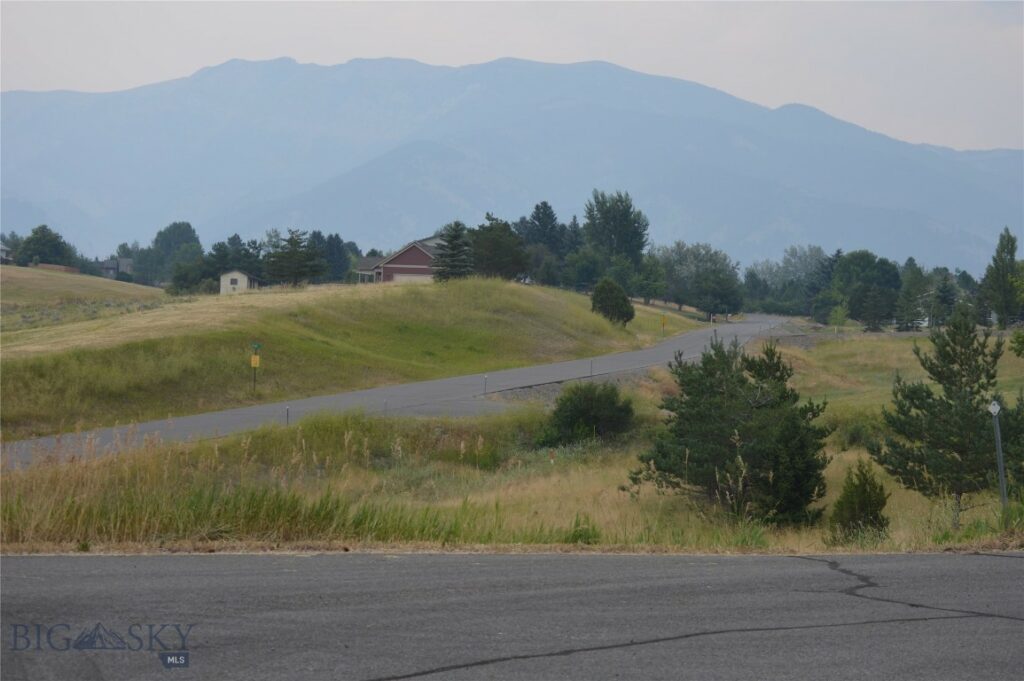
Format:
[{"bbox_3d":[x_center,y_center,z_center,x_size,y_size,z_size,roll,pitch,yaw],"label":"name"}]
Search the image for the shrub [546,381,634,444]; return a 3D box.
[{"bbox_3d":[2.189,2.036,65.000,2.454,1.841,2.400,0,0,0],"label":"shrub"}]

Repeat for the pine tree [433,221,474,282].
[{"bbox_3d":[-5.648,-8.496,225.000,4.055,6.179,4.100,0,0,0],"label":"pine tree"}]

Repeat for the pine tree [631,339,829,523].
[{"bbox_3d":[2.333,0.987,25.000,2.124,2.017,1.950,0,0,0],"label":"pine tree"}]

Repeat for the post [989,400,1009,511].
[{"bbox_3d":[4.497,1.116,21.500,0.120,1.130,0.070,-6,0,0],"label":"post"}]

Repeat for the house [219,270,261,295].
[{"bbox_3d":[-26.329,-5.528,226.000,3.100,2.521,3.500,0,0,10],"label":"house"}]

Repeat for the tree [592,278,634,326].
[{"bbox_3d":[8.107,-3.186,188.000,3.549,3.953,3.500,0,0,0],"label":"tree"}]

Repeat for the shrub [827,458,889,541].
[{"bbox_3d":[3.131,1.442,21.000,0.523,0.757,0.560,0,0,0],"label":"shrub"}]

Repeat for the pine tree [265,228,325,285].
[{"bbox_3d":[-21.932,-8.369,235.000,6.050,5.849,5.800,0,0,0],"label":"pine tree"}]

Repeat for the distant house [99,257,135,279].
[{"bbox_3d":[-95.035,-17.301,560.000,9.000,5.767,8.500,0,0,0],"label":"distant house"}]

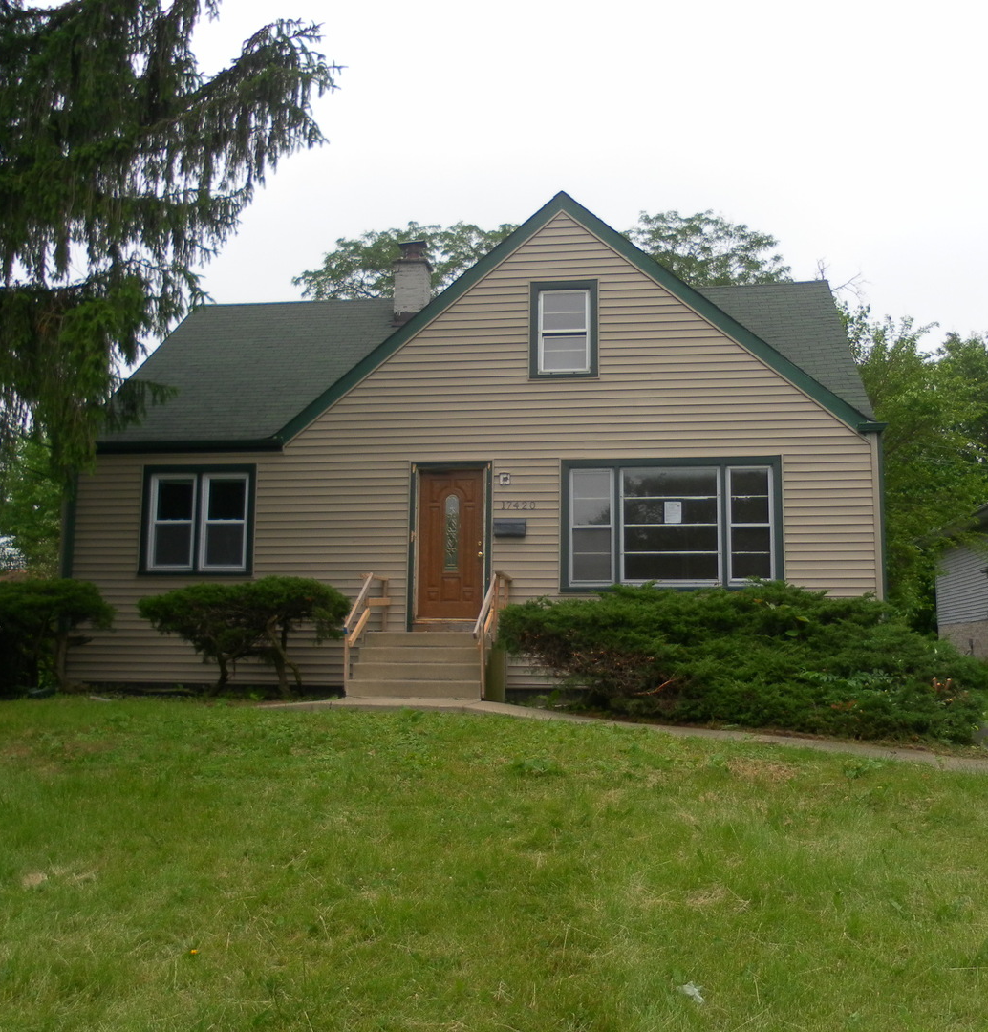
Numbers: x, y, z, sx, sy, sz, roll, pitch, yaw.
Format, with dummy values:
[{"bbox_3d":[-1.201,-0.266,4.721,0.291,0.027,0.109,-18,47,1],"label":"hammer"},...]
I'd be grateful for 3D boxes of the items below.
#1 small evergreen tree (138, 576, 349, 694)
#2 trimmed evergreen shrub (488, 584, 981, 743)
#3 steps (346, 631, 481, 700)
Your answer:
[{"bbox_3d":[-3.150,1.491,13.952,2.750,1.450,1.650,-1,-8,8],"label":"small evergreen tree"},{"bbox_3d":[2.629,1.609,12.611,5.300,1.730,2.300,-1,-8,8],"label":"trimmed evergreen shrub"},{"bbox_3d":[-0.746,1.819,13.567,1.530,0.773,2.170,-1,-8,8],"label":"steps"}]

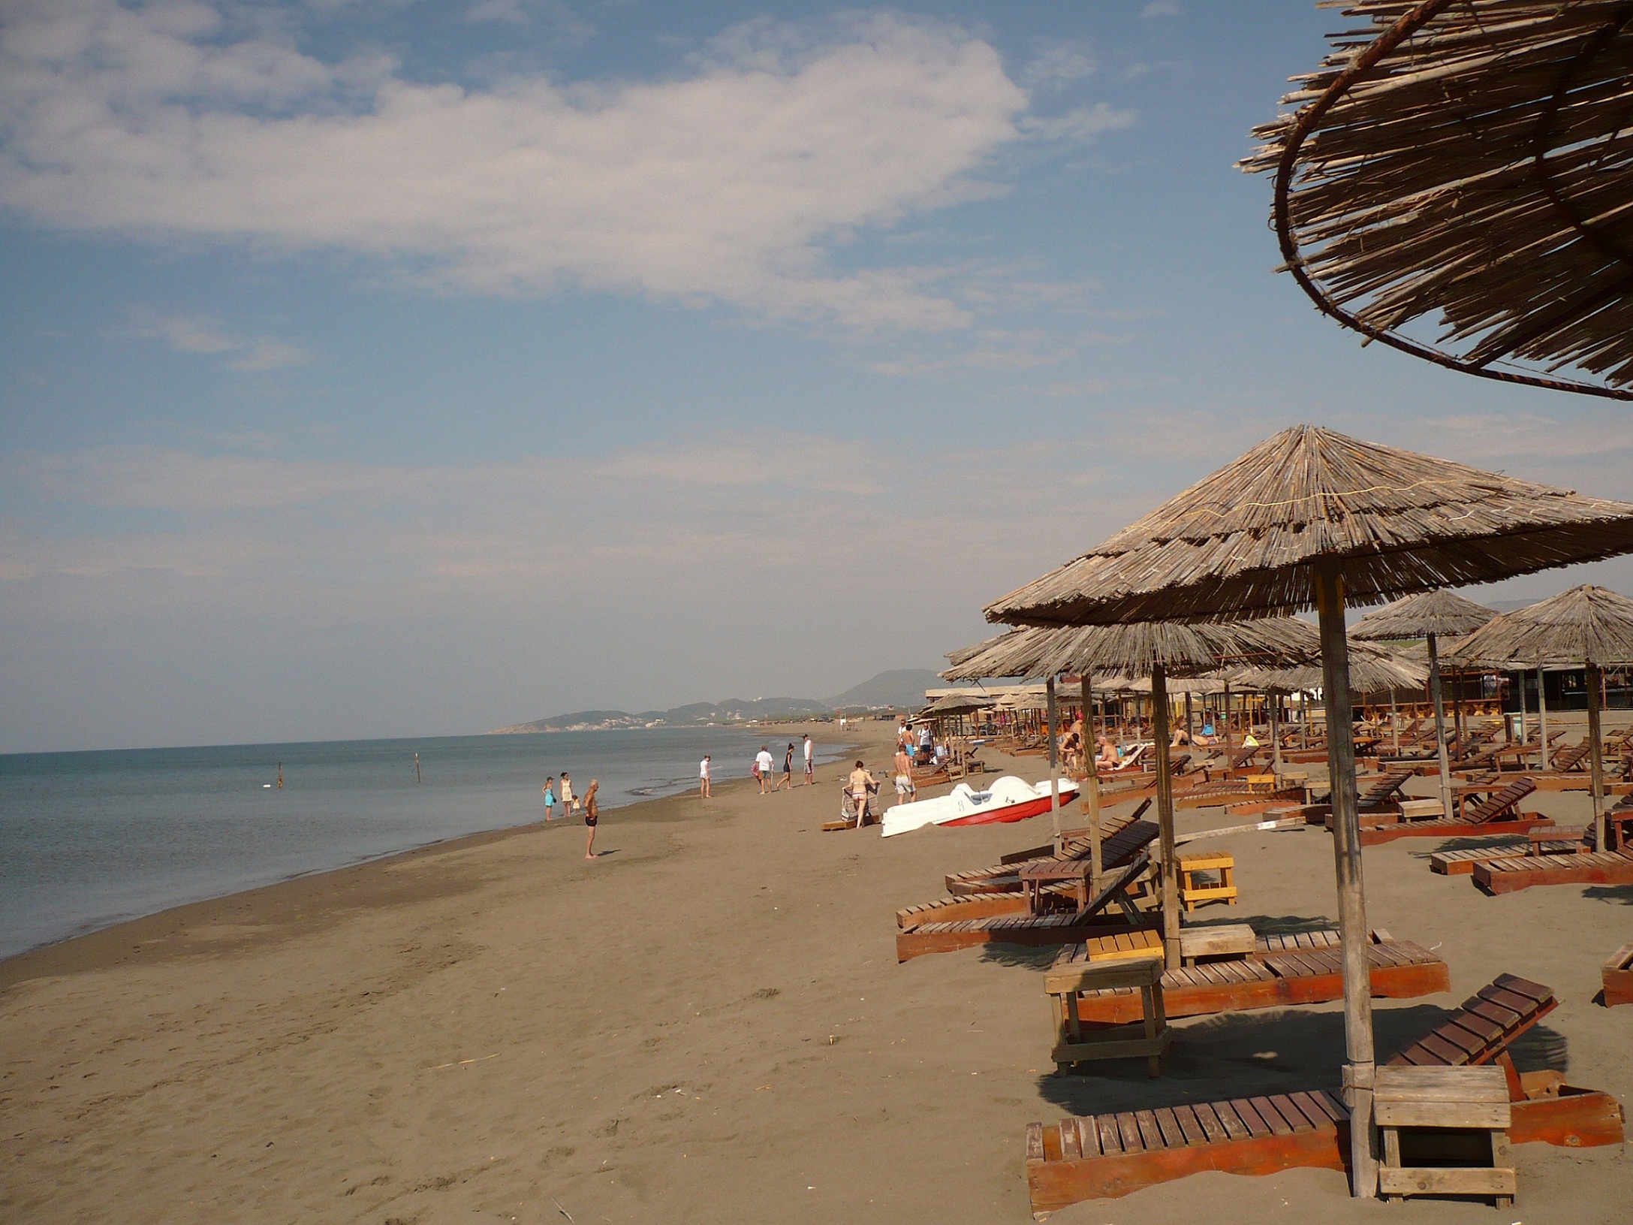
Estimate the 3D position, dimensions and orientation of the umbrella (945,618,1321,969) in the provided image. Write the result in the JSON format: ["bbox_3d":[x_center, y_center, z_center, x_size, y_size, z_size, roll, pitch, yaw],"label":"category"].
[{"bbox_3d":[2.020,0.982,9.851,2.280,2.550,2.280,-2,-4,0],"label":"umbrella"}]

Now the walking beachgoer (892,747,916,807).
[{"bbox_3d":[2.272,4.398,42.798,0.550,1.760,0.400,-3,-4,6],"label":"walking beachgoer"}]

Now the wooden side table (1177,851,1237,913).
[{"bbox_3d":[3.269,2.254,13.723,0.450,0.420,0.480,-6,-5,8],"label":"wooden side table"}]

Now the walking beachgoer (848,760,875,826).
[{"bbox_3d":[1.126,4.421,40.595,0.620,1.660,0.450,-3,-4,6],"label":"walking beachgoer"}]

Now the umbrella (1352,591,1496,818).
[{"bbox_3d":[7.034,1.071,18.651,2.100,2.600,2.100,-2,-4,0],"label":"umbrella"}]

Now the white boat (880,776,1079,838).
[{"bbox_3d":[3.511,4.035,35.603,4.200,1.050,1.650,-13,-4,-1],"label":"white boat"}]

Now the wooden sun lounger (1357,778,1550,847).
[{"bbox_3d":[6.637,2.077,17.233,1.950,0.530,0.620,-6,-4,16],"label":"wooden sun lounger"}]

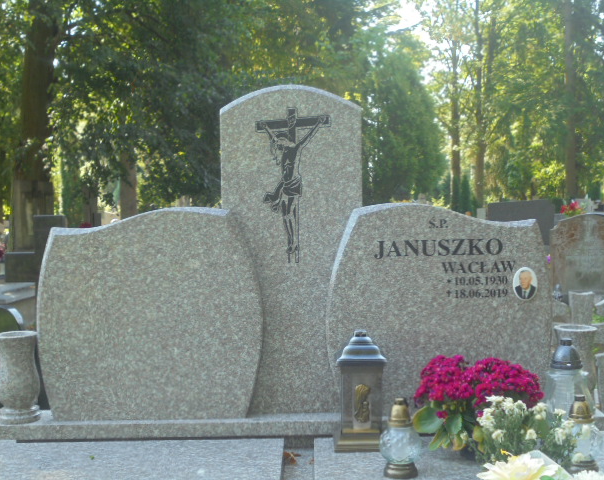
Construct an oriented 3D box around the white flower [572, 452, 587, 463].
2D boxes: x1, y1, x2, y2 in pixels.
[{"bbox_3d":[0.796,0.624,2.600,0.040,0.029,0.038,-1,4,0],"label":"white flower"}]

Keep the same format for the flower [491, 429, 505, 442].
[{"bbox_3d":[0.574,0.574,2.660,0.041,0.037,0.041,-1,3,0],"label":"flower"}]

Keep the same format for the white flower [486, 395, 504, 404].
[{"bbox_3d":[0.572,0.472,2.680,0.050,0.032,0.045,-1,4,0],"label":"white flower"}]

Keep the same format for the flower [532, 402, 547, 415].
[{"bbox_3d":[0.711,0.504,2.710,0.042,0.036,0.042,-1,4,0],"label":"flower"}]

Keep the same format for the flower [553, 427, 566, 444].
[{"bbox_3d":[0.756,0.574,2.660,0.041,0.048,0.041,-1,3,0],"label":"flower"}]

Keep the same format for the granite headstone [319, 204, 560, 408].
[{"bbox_3d":[0.467,0.236,3.113,0.762,0.727,0.080,-1,4,0],"label":"granite headstone"}]

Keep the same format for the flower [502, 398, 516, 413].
[{"bbox_3d":[0.623,0.497,2.720,0.042,0.038,0.042,-1,3,0],"label":"flower"}]

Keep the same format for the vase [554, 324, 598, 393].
[{"bbox_3d":[0.959,0.449,3.171,0.150,0.282,0.150,-1,4,0],"label":"vase"}]

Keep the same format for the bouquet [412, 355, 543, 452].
[{"bbox_3d":[0.552,0.519,2.850,0.400,0.310,0.300,-1,4,0],"label":"bouquet"}]

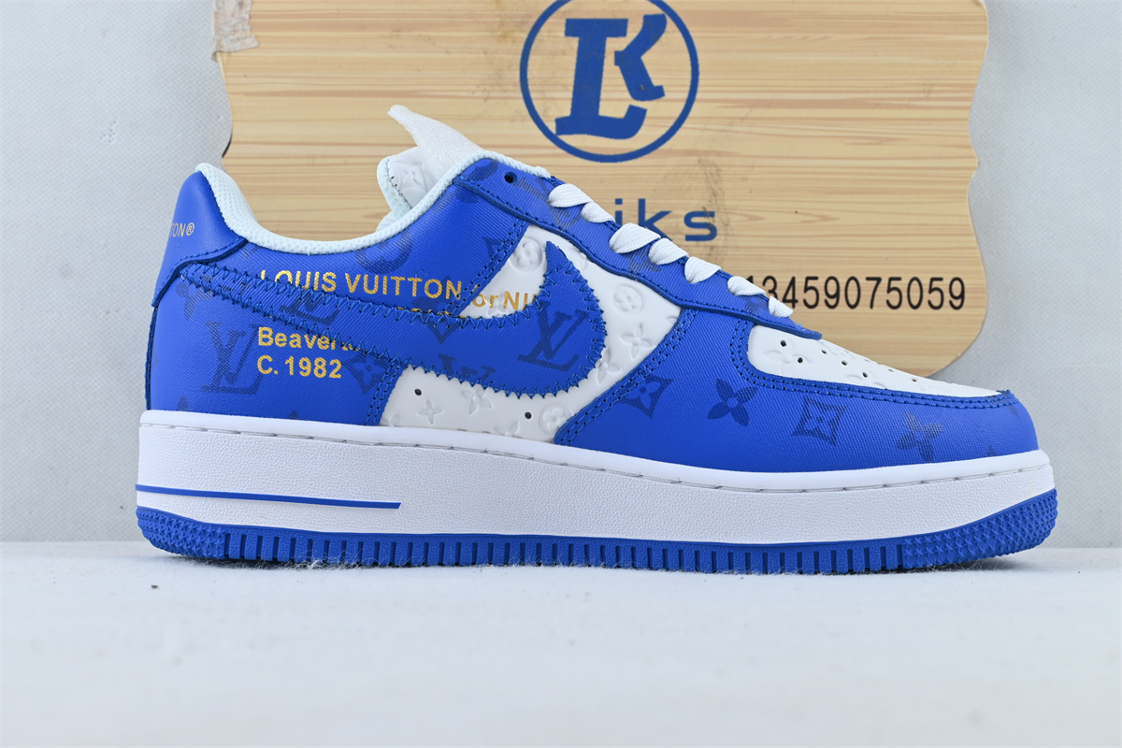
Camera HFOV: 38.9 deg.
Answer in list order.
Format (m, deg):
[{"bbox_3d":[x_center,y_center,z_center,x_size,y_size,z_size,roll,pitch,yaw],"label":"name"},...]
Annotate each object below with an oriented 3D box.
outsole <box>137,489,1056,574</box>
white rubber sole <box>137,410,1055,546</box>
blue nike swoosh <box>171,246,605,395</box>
[{"bbox_3d":[0.011,0.049,0.521,0.295,0.024,0.109,0,-2,2],"label":"outsole"},{"bbox_3d":[0.011,0.033,0.521,0.293,0.039,0.107,0,-2,2],"label":"white rubber sole"},{"bbox_3d":[-0.052,-0.017,0.488,0.131,0.048,0.018,0,-2,3],"label":"blue nike swoosh"}]

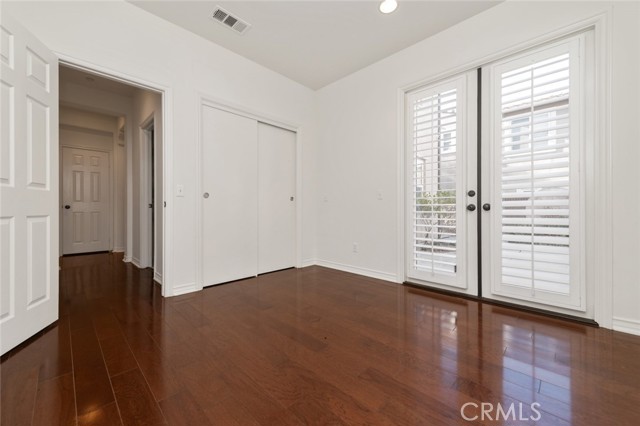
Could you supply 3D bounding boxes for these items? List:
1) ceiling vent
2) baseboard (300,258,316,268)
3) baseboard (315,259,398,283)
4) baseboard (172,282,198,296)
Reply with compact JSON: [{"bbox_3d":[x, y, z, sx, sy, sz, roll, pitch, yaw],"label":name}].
[{"bbox_3d":[-0.896,-1.919,2.504,0.193,0.020,0.351,0,0,45],"label":"ceiling vent"},{"bbox_3d":[-0.167,0.794,3.856,0.018,0.093,0.301,0,0,45],"label":"baseboard"},{"bbox_3d":[0.427,0.794,3.466,1.411,0.093,0.018,0,0,45],"label":"baseboard"},{"bbox_3d":[-1.408,0.797,2.603,0.018,0.093,0.237,0,0,45],"label":"baseboard"}]

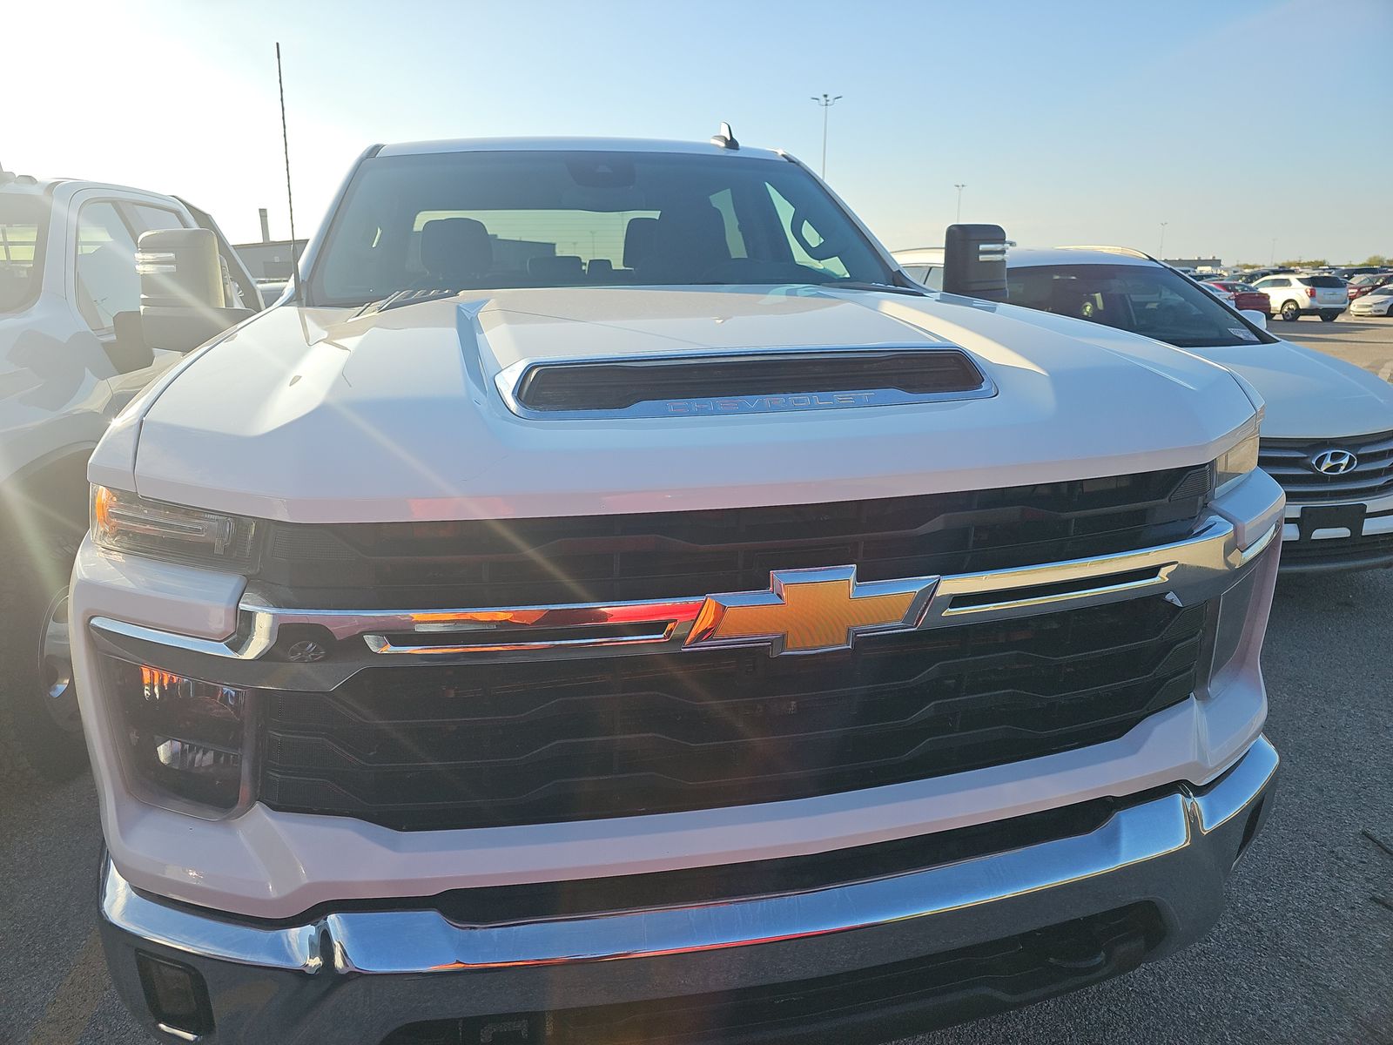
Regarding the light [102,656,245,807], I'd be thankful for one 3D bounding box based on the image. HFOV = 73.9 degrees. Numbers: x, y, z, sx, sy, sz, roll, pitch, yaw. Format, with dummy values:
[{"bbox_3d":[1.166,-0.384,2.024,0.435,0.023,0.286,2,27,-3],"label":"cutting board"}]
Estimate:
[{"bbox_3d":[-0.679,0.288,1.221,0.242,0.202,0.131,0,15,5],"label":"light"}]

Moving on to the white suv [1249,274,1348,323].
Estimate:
[{"bbox_3d":[22.693,-8.707,35.810,1.842,1.684,4.770,-4,15,-11],"label":"white suv"}]

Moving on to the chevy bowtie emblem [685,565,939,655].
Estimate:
[{"bbox_3d":[0.139,0.103,1.140,0.328,0.111,0.040,-4,15,-11],"label":"chevy bowtie emblem"}]

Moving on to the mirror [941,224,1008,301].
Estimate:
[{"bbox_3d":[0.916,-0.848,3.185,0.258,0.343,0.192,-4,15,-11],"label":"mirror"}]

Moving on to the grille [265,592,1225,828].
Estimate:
[{"bbox_3d":[0.125,0.238,1.258,1.404,0.263,0.182,-4,15,-11],"label":"grille"}]

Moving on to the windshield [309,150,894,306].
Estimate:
[{"bbox_3d":[-0.279,-0.931,2.899,1.656,0.141,0.929,-4,48,-11],"label":"windshield"}]

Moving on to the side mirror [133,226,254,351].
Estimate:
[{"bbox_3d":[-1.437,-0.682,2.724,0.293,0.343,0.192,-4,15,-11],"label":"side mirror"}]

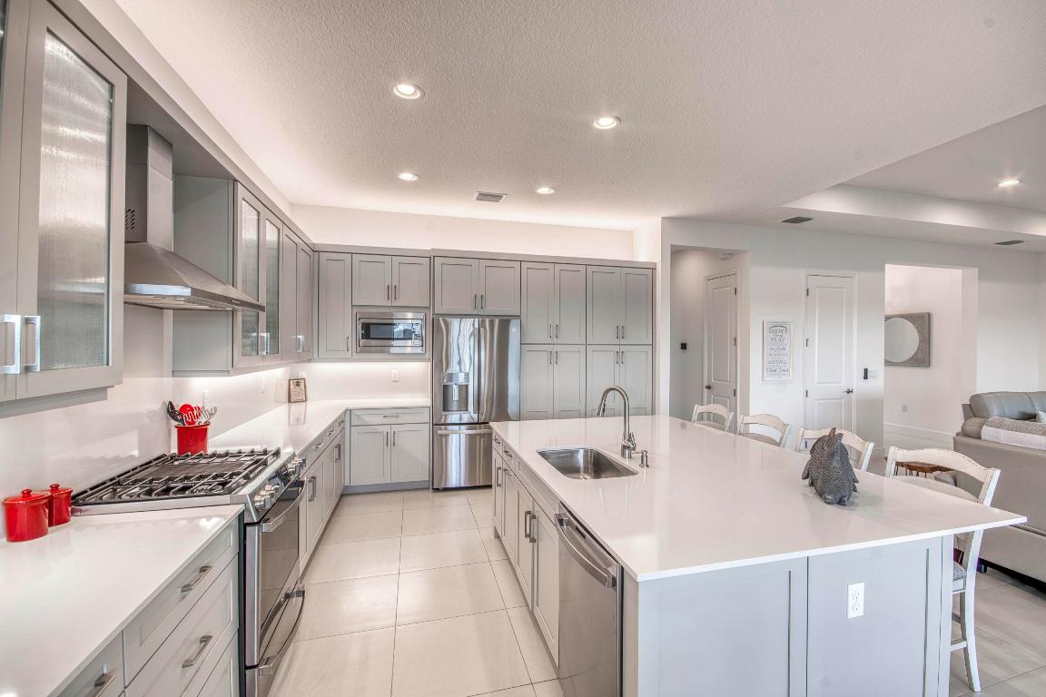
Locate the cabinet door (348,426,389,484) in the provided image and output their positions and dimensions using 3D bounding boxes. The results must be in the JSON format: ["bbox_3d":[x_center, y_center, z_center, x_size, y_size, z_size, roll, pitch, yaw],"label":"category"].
[{"bbox_3d":[-1.542,1.070,4.411,0.372,0.598,0.020,0,0,-14],"label":"cabinet door"}]

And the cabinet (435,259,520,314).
[{"bbox_3d":[-0.553,-0.656,4.951,0.924,0.593,0.610,0,0,-14],"label":"cabinet"}]

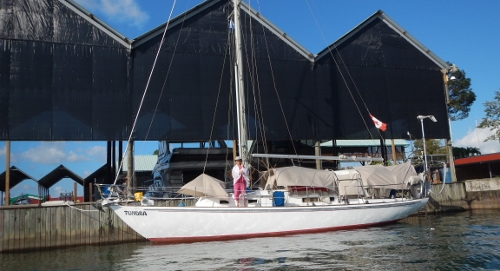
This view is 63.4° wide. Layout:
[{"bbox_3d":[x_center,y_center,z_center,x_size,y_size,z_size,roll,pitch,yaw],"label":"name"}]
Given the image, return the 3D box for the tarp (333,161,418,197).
[{"bbox_3d":[4.969,1.697,16.009,2.626,1.293,1.919,0,-6,-19],"label":"tarp"}]

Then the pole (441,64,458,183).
[{"bbox_3d":[10.130,-0.599,20.200,0.606,5.808,0.404,-2,-6,0],"label":"pole"}]

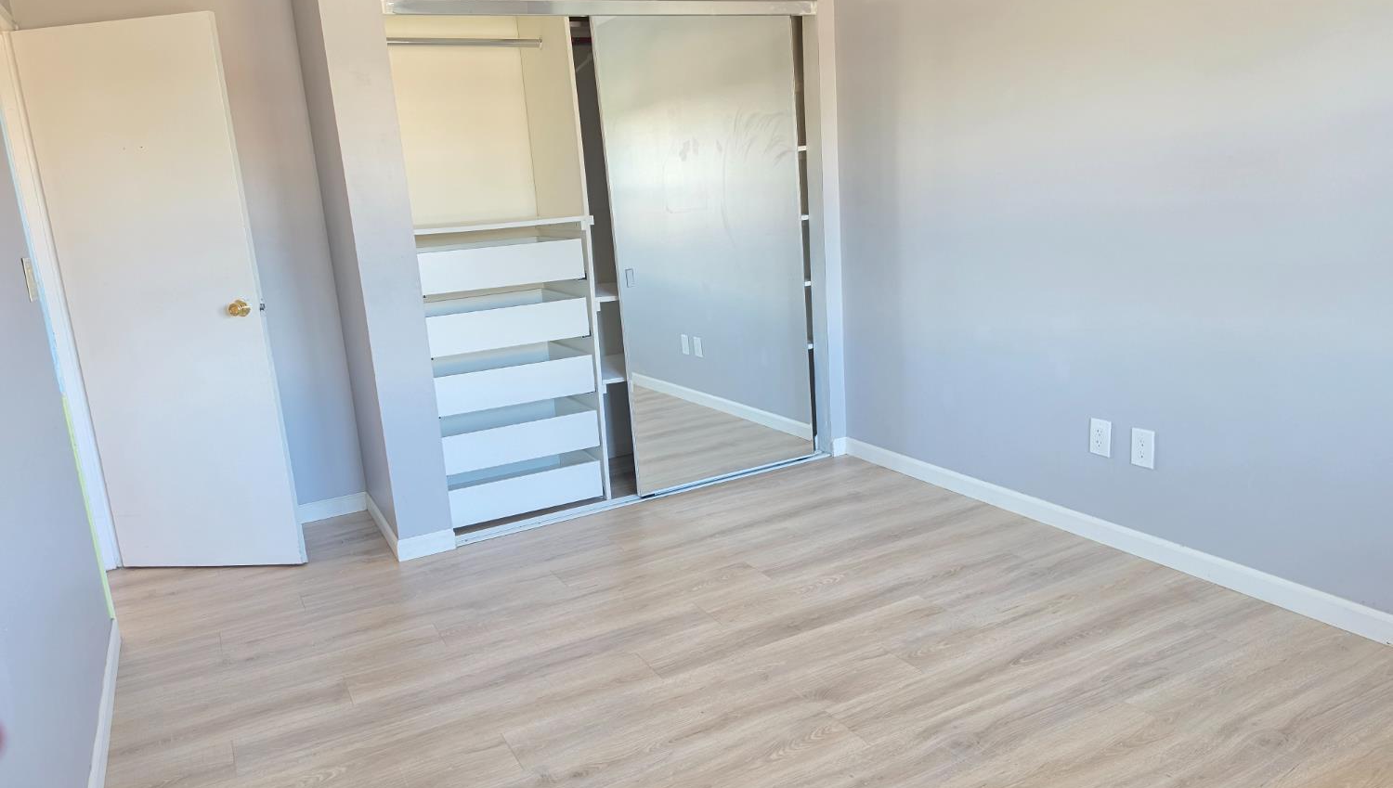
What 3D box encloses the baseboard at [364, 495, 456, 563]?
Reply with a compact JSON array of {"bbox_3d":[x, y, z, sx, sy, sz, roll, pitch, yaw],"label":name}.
[{"bbox_3d":[-1.205,0.522,3.868,0.225,0.090,0.760,-11,14,-26],"label":"baseboard"}]

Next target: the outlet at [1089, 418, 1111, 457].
[{"bbox_3d":[1.366,0.149,3.138,0.010,0.124,0.080,-11,14,-26],"label":"outlet"}]

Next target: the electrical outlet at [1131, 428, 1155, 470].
[{"bbox_3d":[1.442,0.178,2.997,0.010,0.124,0.080,-11,14,-26],"label":"electrical outlet"}]

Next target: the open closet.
[{"bbox_3d":[-0.371,-0.578,4.094,1.830,2.010,0.700,-11,14,-26],"label":"open closet"}]

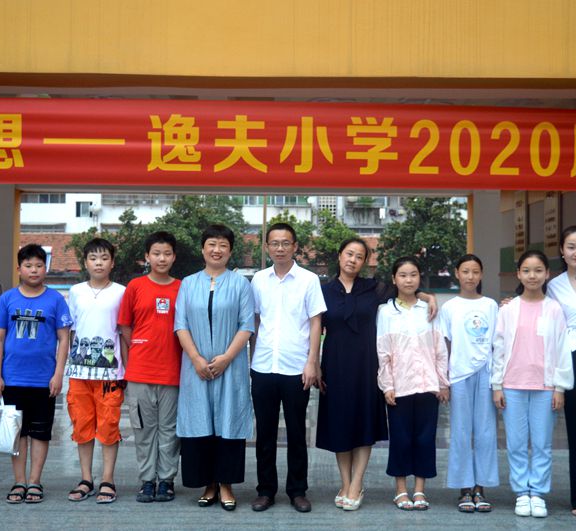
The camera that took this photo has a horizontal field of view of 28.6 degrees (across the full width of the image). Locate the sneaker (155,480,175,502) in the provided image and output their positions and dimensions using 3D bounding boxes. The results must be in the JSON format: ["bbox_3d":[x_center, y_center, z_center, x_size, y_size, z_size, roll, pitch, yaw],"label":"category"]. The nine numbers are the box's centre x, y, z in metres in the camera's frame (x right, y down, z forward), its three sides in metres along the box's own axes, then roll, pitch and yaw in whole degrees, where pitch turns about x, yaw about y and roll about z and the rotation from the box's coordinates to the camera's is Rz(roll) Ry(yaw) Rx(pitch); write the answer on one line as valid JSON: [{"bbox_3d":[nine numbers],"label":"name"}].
[{"bbox_3d":[-0.762,1.394,7.045,0.105,0.100,0.260,1,-1,-6],"label":"sneaker"}]

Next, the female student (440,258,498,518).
[{"bbox_3d":[1.092,0.697,6.809,0.350,1.525,0.270,1,-1,1],"label":"female student"}]

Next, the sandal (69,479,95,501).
[{"bbox_3d":[-1.260,1.362,6.864,0.097,0.090,0.250,0,-1,12],"label":"sandal"}]

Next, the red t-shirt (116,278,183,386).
[{"bbox_3d":[-0.796,0.397,6.850,0.451,0.662,0.270,0,-1,-3],"label":"red t-shirt"}]

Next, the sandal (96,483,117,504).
[{"bbox_3d":[-1.107,1.394,6.960,0.105,0.092,0.250,1,-1,-6],"label":"sandal"}]

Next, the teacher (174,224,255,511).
[{"bbox_3d":[-0.433,0.585,6.670,0.471,1.653,0.360,0,-1,-3],"label":"teacher"}]

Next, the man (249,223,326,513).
[{"bbox_3d":[0.005,0.597,6.797,0.460,1.703,0.300,1,-1,0],"label":"man"}]

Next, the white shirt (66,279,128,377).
[{"bbox_3d":[-1.163,0.405,6.982,0.385,0.613,0.250,1,-1,-6],"label":"white shirt"}]

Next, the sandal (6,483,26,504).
[{"bbox_3d":[-1.657,1.388,6.921,0.102,0.092,0.250,1,-1,-5],"label":"sandal"}]

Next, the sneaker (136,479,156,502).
[{"bbox_3d":[-0.863,1.359,6.834,0.100,0.103,0.260,0,-1,0],"label":"sneaker"}]

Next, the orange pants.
[{"bbox_3d":[-1.169,0.865,6.870,0.345,0.436,0.270,0,-1,-3],"label":"orange pants"}]

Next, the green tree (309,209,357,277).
[{"bbox_3d":[2.121,-0.236,50.030,2.700,4.562,2.700,1,-1,0],"label":"green tree"}]

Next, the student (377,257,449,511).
[{"bbox_3d":[0.734,0.684,6.668,0.424,1.474,0.290,0,-1,3],"label":"student"}]

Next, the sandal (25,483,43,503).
[{"bbox_3d":[-1.548,1.389,6.939,0.102,0.092,0.250,1,-1,-10],"label":"sandal"}]

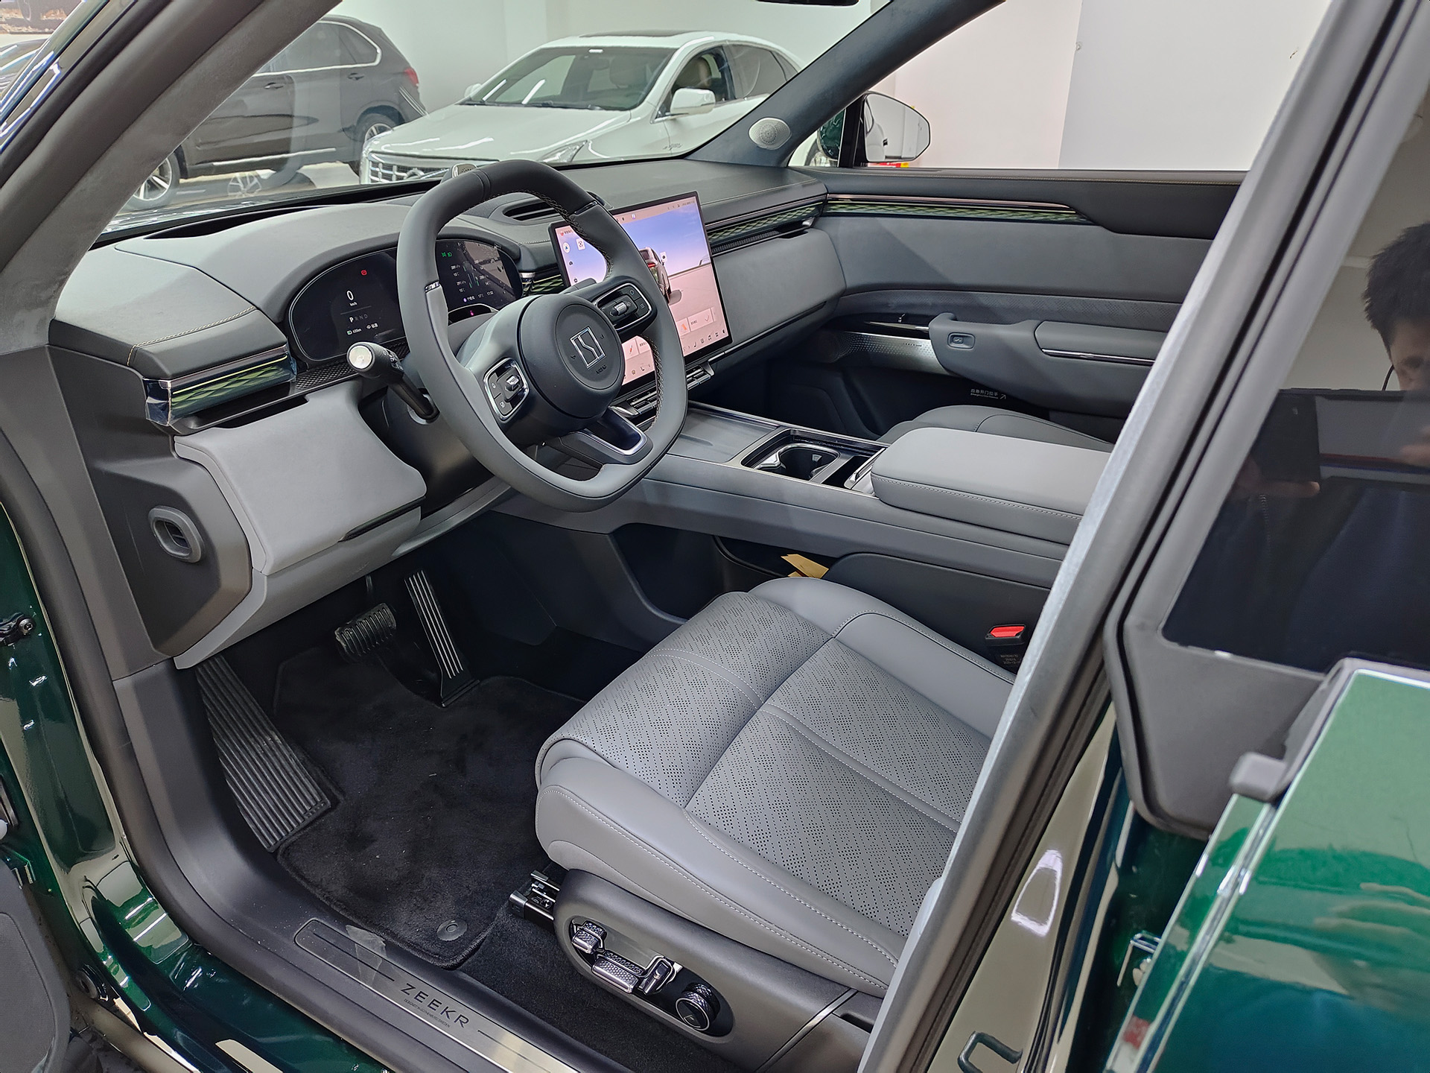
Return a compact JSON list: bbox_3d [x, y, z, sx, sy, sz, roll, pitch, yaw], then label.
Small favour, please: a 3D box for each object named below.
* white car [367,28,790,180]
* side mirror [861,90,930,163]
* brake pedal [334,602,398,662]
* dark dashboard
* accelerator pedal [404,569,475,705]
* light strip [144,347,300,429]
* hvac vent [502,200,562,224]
[{"bbox_3d":[-0.622,-3.135,7.800,1.860,1.480,5.000,13,29,25],"label":"white car"},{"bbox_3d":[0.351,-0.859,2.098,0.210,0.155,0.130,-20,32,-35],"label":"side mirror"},{"bbox_3d":[-0.494,0.134,1.404,0.035,0.060,0.105,-13,15,35],"label":"brake pedal"},{"bbox_3d":[-0.323,-0.273,1.070,0.040,0.100,0.330,-5,20,33],"label":"dark dashboard"},{"bbox_3d":[-0.432,0.155,1.537,0.045,0.205,0.065,-13,12,35],"label":"accelerator pedal"},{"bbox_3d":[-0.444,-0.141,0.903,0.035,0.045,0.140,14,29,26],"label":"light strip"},{"bbox_3d":[-0.246,-0.456,1.397,0.080,0.027,0.160,14,29,26],"label":"hvac vent"}]

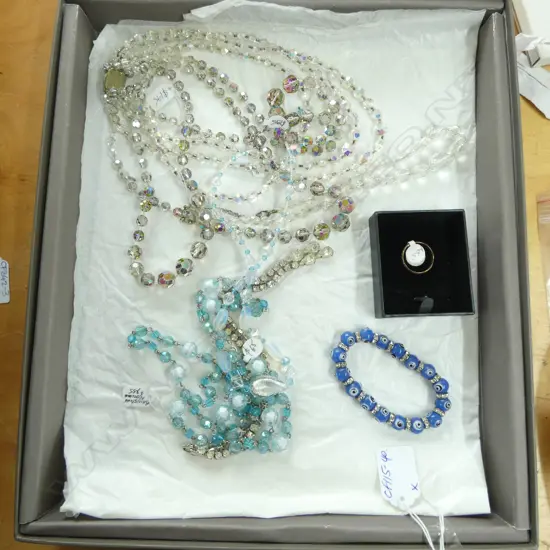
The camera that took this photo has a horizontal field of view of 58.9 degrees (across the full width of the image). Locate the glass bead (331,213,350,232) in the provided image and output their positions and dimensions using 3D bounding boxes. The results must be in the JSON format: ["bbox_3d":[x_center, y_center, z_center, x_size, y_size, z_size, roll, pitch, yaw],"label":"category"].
[{"bbox_3d":[0.043,-0.034,0.318,0.012,0.012,0.012,0,81,0],"label":"glass bead"}]

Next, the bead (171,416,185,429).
[{"bbox_3d":[-0.058,0.089,0.294,0.008,0.008,0.008,0,82,0],"label":"bead"}]

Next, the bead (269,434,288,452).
[{"bbox_3d":[0.003,0.103,0.297,0.010,0.010,0.010,0,81,0],"label":"bead"}]

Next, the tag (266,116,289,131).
[{"bbox_3d":[0.002,-0.108,0.346,0.015,0.001,0.010,12,83,3],"label":"tag"}]

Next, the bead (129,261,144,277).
[{"bbox_3d":[-0.089,-0.003,0.314,0.009,0.009,0.009,0,81,0],"label":"bead"}]

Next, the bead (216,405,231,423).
[{"bbox_3d":[-0.032,0.085,0.298,0.009,0.009,0.010,1,83,0],"label":"bead"}]

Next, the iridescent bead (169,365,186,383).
[{"bbox_3d":[-0.059,0.060,0.297,0.011,0.011,0.011,0,82,0],"label":"iridescent bead"}]

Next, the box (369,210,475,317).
[{"bbox_3d":[0.092,-0.007,0.310,0.056,0.019,0.066,-2,83,0],"label":"box"}]

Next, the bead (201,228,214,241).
[{"bbox_3d":[-0.047,-0.028,0.340,0.009,0.009,0.009,1,82,2],"label":"bead"}]

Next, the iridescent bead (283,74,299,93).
[{"bbox_3d":[0.010,-0.126,0.322,0.011,0.011,0.011,0,82,0],"label":"iridescent bead"}]

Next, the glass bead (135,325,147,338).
[{"bbox_3d":[-0.085,0.036,0.309,0.007,0.007,0.007,0,81,0],"label":"glass bead"}]

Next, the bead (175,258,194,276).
[{"bbox_3d":[-0.058,-0.005,0.312,0.011,0.011,0.011,1,83,0],"label":"bead"}]

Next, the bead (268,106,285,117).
[{"bbox_3d":[0.001,-0.108,0.327,0.011,0.011,0.011,0,81,0],"label":"bead"}]

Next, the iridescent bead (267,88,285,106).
[{"bbox_3d":[0.001,-0.128,0.351,0.013,0.013,0.013,1,82,2],"label":"iridescent bead"}]

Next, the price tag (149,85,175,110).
[{"bbox_3d":[-0.076,-0.119,0.327,0.017,0.002,0.011,-38,84,-5],"label":"price tag"}]

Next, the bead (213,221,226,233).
[{"bbox_3d":[-0.035,-0.030,0.310,0.007,0.007,0.007,0,82,0],"label":"bead"}]

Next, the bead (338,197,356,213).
[{"bbox_3d":[0.046,-0.045,0.316,0.010,0.010,0.010,0,82,0],"label":"bead"}]

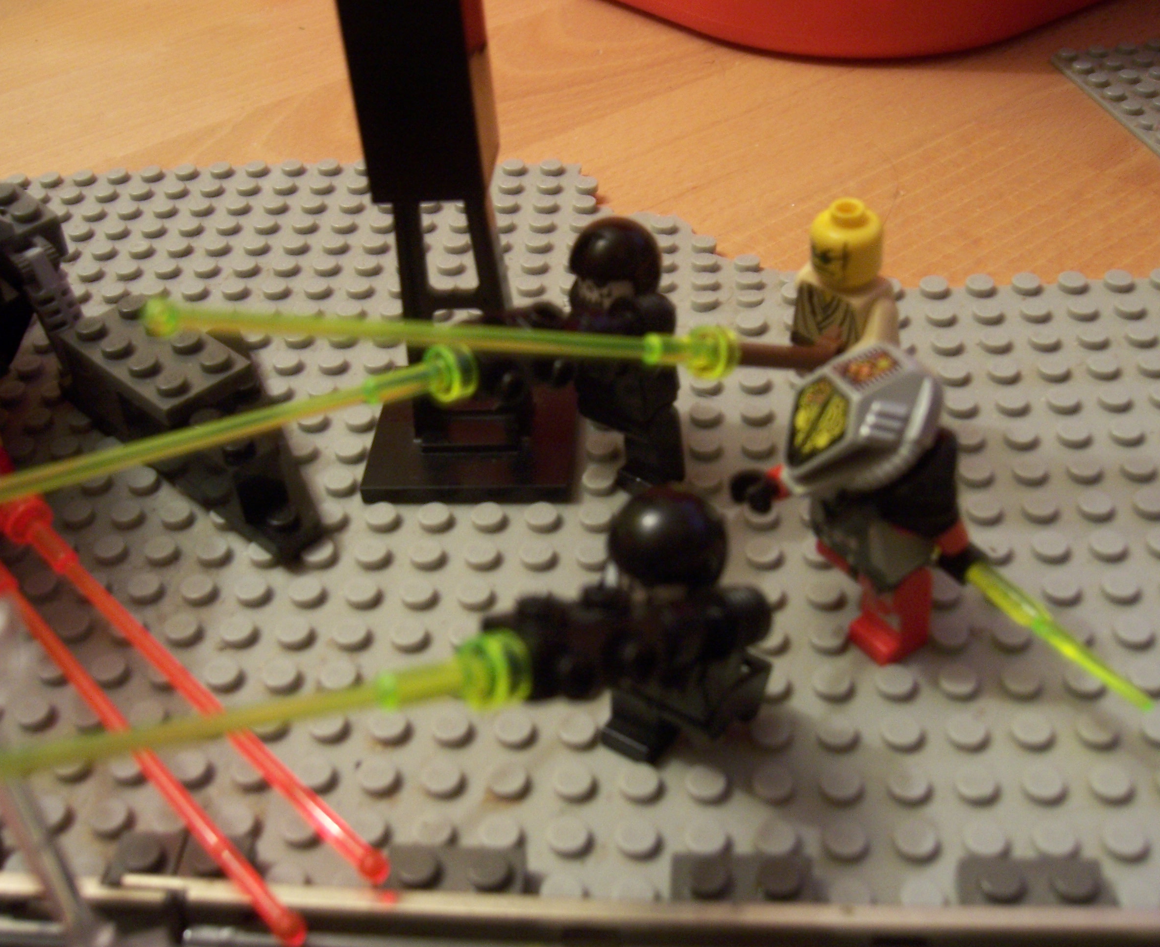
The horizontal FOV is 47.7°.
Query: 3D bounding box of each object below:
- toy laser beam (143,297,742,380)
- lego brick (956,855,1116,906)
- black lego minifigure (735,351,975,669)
[{"bbox_3d":[-0.014,-0.018,0.170,0.082,0.007,0.007,1,36,-27],"label":"toy laser beam"},{"bbox_3d":[0.049,0.045,0.139,0.016,0.005,0.008,-1,41,6],"label":"lego brick"},{"bbox_3d":[0.036,0.002,0.166,0.018,0.042,0.030,-31,47,-27],"label":"black lego minifigure"}]

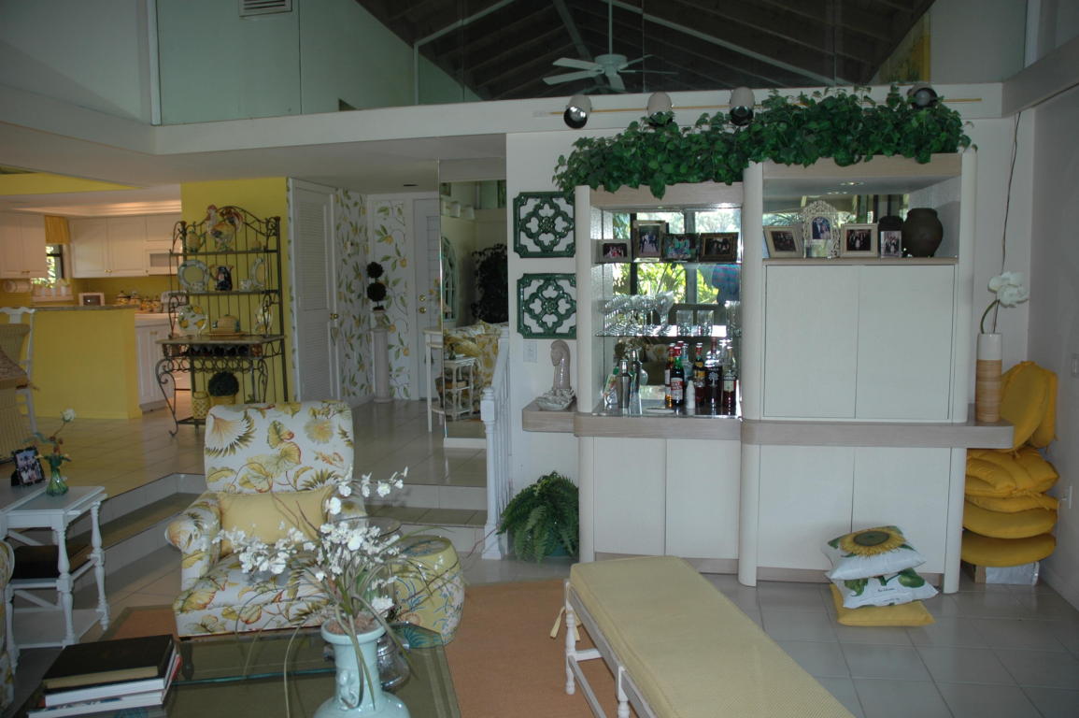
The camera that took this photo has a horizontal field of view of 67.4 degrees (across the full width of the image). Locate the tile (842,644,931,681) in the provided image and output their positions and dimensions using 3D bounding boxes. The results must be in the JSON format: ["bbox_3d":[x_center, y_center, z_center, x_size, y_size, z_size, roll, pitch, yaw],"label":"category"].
[{"bbox_3d":[1.410,1.238,3.294,0.316,0.010,0.316,0,7,11],"label":"tile"}]

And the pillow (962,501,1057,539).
[{"bbox_3d":[2.306,0.791,4.109,0.470,0.140,0.470,0,7,11],"label":"pillow"}]

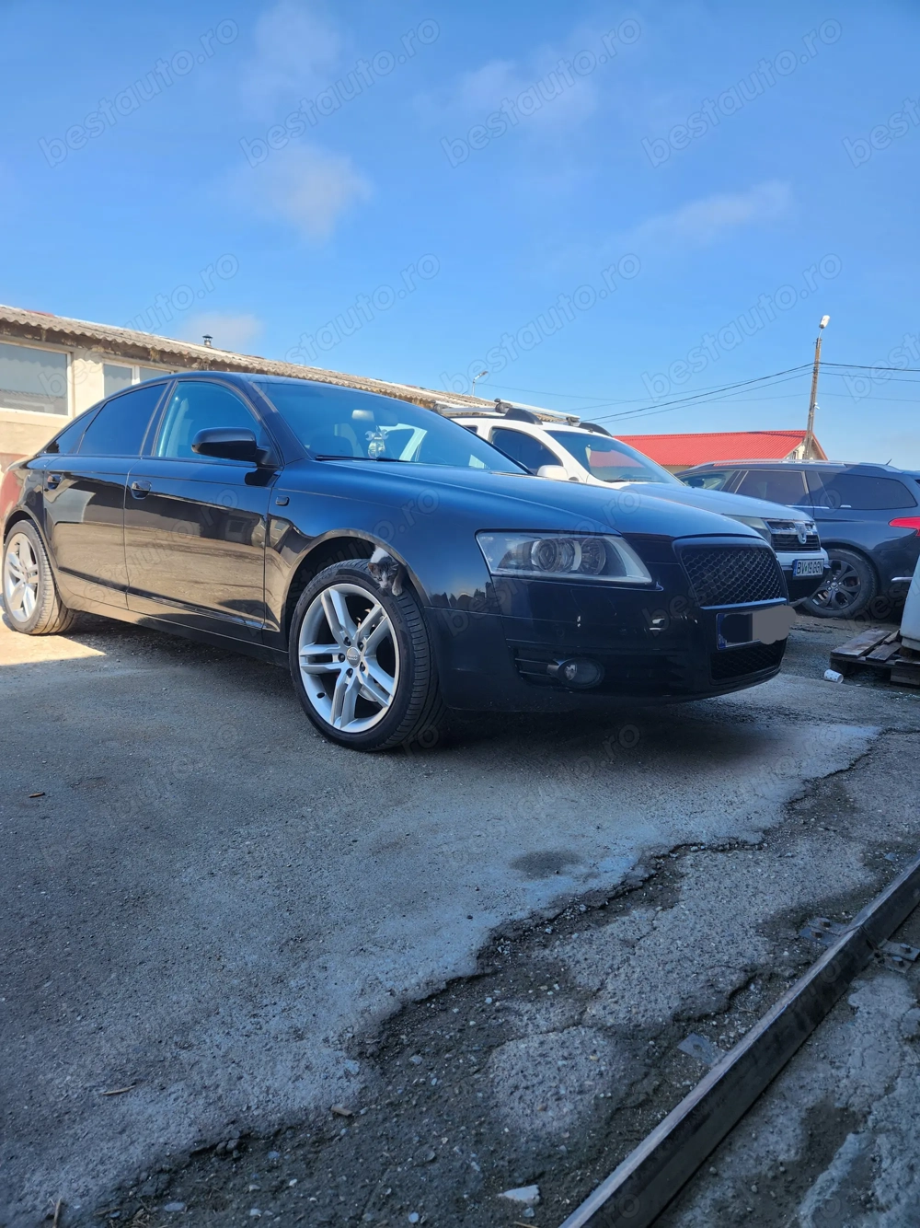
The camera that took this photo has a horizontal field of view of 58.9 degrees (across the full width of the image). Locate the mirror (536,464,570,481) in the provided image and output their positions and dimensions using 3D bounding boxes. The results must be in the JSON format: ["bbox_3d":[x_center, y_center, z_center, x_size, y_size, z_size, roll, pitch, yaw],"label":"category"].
[{"bbox_3d":[0.686,-1.012,5.970,0.140,0.165,0.235,10,10,42],"label":"mirror"}]

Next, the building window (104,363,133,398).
[{"bbox_3d":[-5.795,-3.707,13.813,0.100,0.970,0.538,9,9,41],"label":"building window"}]

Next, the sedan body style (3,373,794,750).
[{"bbox_3d":[-0.835,-0.488,4.306,4.916,1.455,1.900,9,9,41],"label":"sedan body style"}]

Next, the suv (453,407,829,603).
[{"bbox_3d":[0.961,-0.853,7.194,4.315,1.680,1.850,10,10,44],"label":"suv"}]

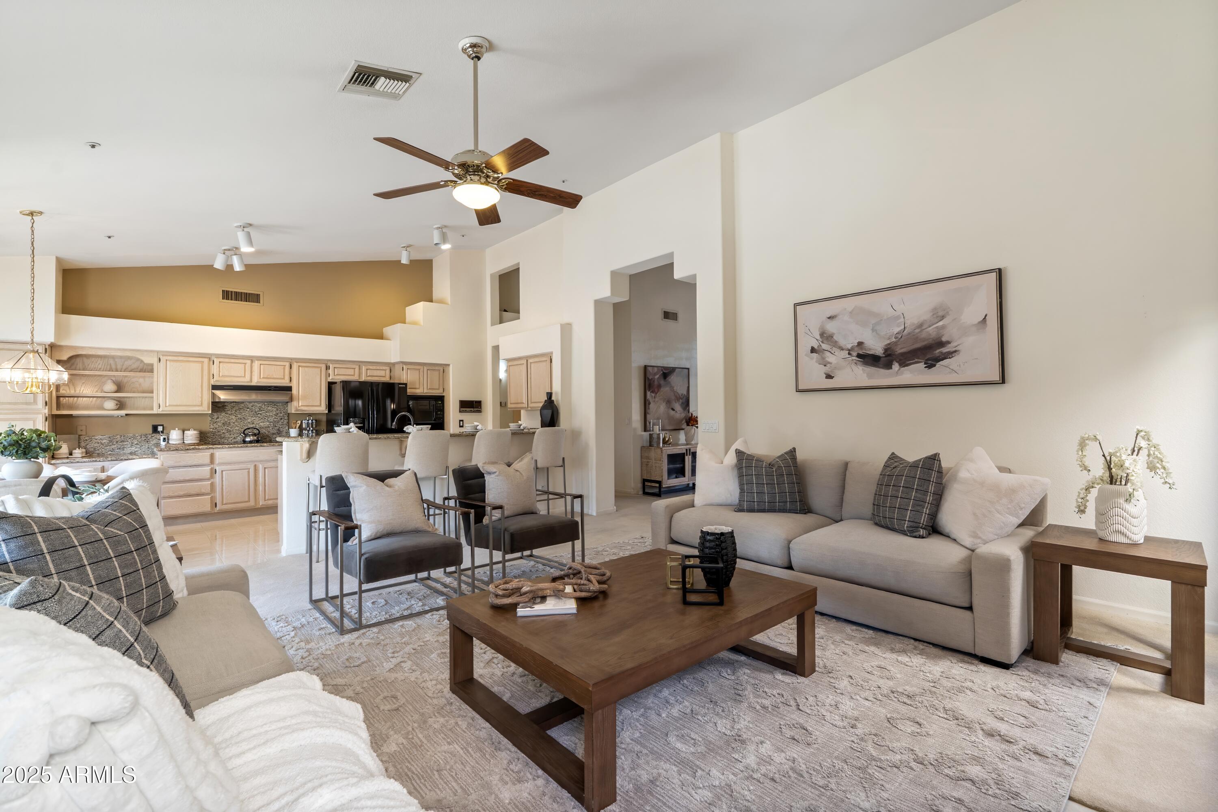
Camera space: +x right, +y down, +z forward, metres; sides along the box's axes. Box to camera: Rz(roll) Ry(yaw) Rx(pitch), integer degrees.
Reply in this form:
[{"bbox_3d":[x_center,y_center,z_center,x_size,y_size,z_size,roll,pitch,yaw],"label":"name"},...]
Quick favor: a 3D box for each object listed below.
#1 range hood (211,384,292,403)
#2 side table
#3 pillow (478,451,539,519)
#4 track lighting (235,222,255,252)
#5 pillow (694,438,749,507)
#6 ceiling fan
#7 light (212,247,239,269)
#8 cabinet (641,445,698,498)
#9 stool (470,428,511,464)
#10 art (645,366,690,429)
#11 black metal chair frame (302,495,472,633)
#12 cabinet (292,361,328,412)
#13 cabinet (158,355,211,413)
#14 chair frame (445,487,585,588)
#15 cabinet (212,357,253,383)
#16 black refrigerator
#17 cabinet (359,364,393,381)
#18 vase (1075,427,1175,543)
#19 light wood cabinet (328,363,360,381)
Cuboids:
[{"bbox_3d":[-4.790,-0.156,7.232,0.890,0.227,0.450,0,-1,-41],"label":"range hood"},{"bbox_3d":[2.784,1.071,2.965,0.655,0.643,0.655,1,-1,-44],"label":"side table"},{"bbox_3d":[-0.829,0.680,4.536,0.510,0.490,0.180,2,-19,-46],"label":"pillow"},{"bbox_3d":[-4.072,-1.884,6.053,0.192,0.301,0.200,0,-1,-41],"label":"track lighting"},{"bbox_3d":[1.052,0.624,5.030,0.530,0.550,0.190,0,-17,12],"label":"pillow"},{"bbox_3d":[-0.781,-1.704,3.241,1.300,1.040,1.270,0,-1,-42],"label":"ceiling fan"},{"bbox_3d":[-4.721,-1.822,6.705,0.290,0.290,0.160,0,-1,-42],"label":"light"},{"bbox_3d":[1.217,1.079,9.384,1.380,0.770,0.430,1,-1,-44],"label":"cabinet"},{"bbox_3d":[-1.474,0.854,6.225,0.490,1.150,0.500,1,-1,-44],"label":"stool"},{"bbox_3d":[1.058,-0.124,9.591,1.170,1.120,0.040,1,-1,-44],"label":"art"},{"bbox_3d":[-1.513,1.040,3.753,0.853,0.640,0.772,0,-1,-41],"label":"black metal chair frame"},{"bbox_3d":[-4.310,-0.264,7.736,0.460,0.720,0.320,0,-1,-42],"label":"cabinet"},{"bbox_3d":[-5.335,-0.272,6.799,0.518,0.732,0.320,0,-1,-41],"label":"cabinet"},{"bbox_3d":[-0.781,1.038,4.385,0.850,0.630,0.710,0,-1,-42],"label":"chair frame"},{"bbox_3d":[-4.981,-0.462,7.123,0.435,0.336,0.330,1,-1,-44],"label":"cabinet"},{"bbox_3d":[-3.577,0.559,7.952,0.915,1.775,0.860,1,-1,-44],"label":"black refrigerator"},{"bbox_3d":[-3.661,-0.500,8.389,0.464,0.256,0.330,1,-1,-44],"label":"cabinet"},{"bbox_3d":[2.735,0.413,2.883,0.300,0.595,0.380,0,-1,-41],"label":"vase"},{"bbox_3d":[-3.967,-0.495,8.014,0.440,0.282,0.320,0,-1,-41],"label":"light wood cabinet"}]

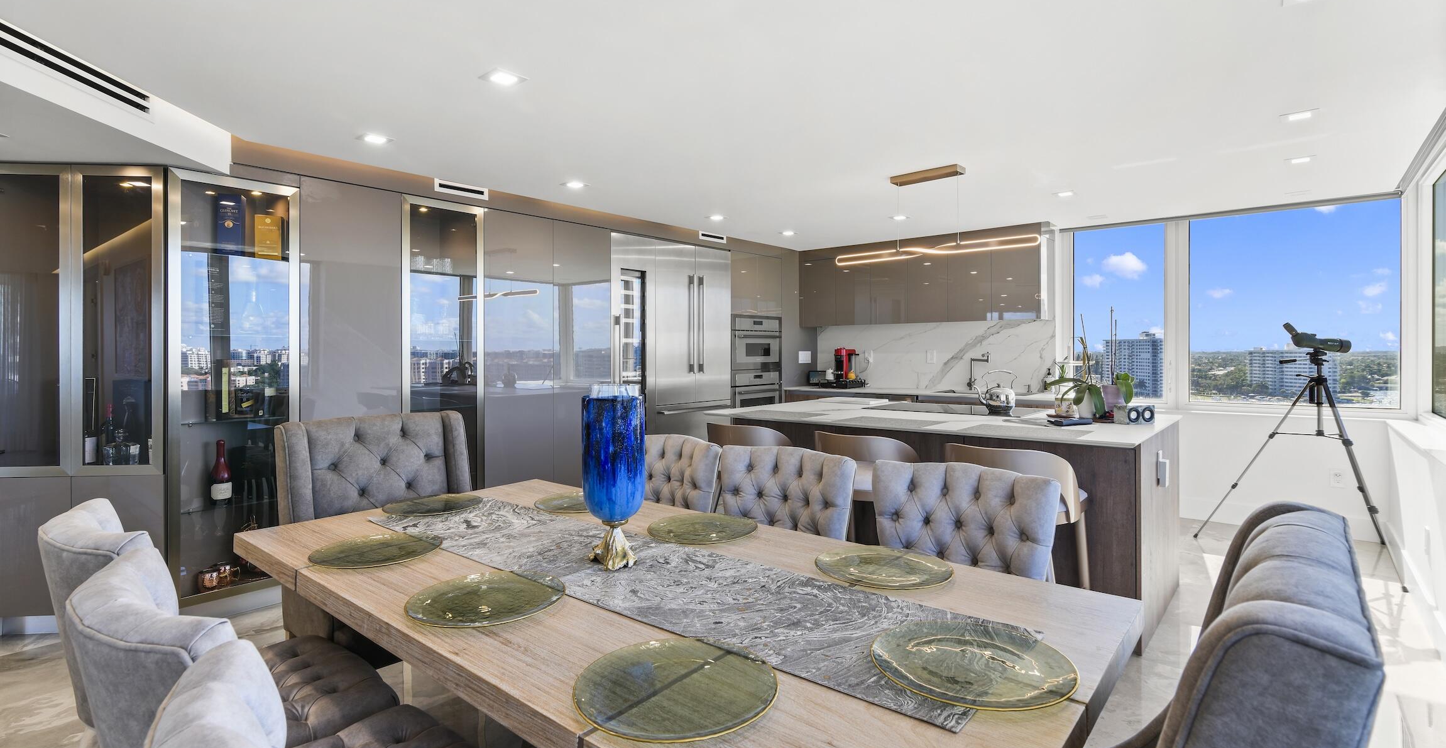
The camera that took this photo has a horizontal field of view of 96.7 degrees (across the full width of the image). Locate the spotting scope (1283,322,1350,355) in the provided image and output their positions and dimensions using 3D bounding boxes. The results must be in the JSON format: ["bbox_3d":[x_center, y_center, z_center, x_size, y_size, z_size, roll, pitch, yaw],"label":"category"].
[{"bbox_3d":[3.750,-0.221,4.053,0.345,0.180,0.085,6,3,12],"label":"spotting scope"}]

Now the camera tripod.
[{"bbox_3d":[3.784,0.507,4.311,1.020,1.330,1.150,1,2,42],"label":"camera tripod"}]

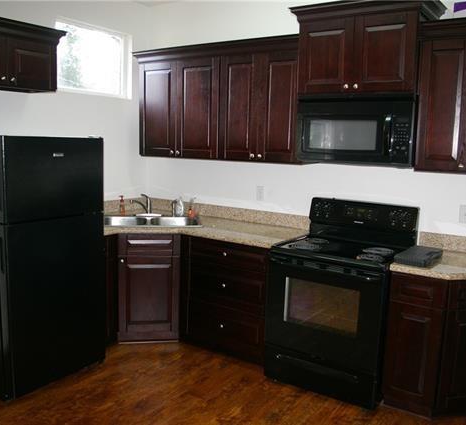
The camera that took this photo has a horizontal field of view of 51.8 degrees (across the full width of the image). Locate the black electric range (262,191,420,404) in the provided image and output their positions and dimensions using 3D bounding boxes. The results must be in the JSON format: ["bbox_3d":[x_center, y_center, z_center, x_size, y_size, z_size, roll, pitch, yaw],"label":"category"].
[{"bbox_3d":[0.728,0.545,3.259,0.758,1.170,0.730,7,10,32],"label":"black electric range"}]

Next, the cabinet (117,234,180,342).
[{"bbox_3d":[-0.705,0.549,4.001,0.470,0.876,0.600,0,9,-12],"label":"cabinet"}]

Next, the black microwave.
[{"bbox_3d":[0.871,-0.552,3.280,0.760,0.430,0.385,7,10,32],"label":"black microwave"}]

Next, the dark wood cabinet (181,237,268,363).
[{"bbox_3d":[0.097,0.606,3.796,0.800,0.876,0.605,7,10,32],"label":"dark wood cabinet"}]

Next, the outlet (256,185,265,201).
[{"bbox_3d":[0.227,-0.156,3.964,0.072,0.116,0.010,7,10,33],"label":"outlet"}]

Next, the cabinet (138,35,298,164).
[{"bbox_3d":[-0.099,-0.864,3.873,1.540,0.870,0.355,7,10,32],"label":"cabinet"}]

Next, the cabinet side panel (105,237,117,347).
[{"bbox_3d":[-0.935,0.596,3.628,0.040,0.865,0.150,7,10,33],"label":"cabinet side panel"}]

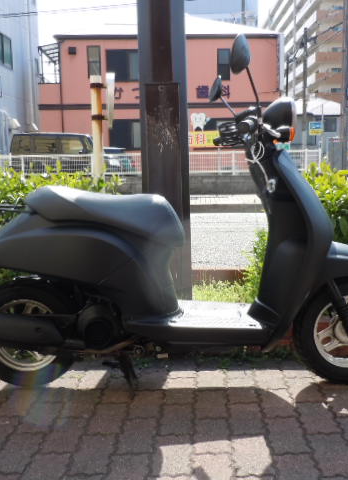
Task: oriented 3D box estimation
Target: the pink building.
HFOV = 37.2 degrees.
[{"bbox_3d":[-0.802,-6.558,24.305,9.300,7.900,9.000,-2,8,-5],"label":"pink building"}]

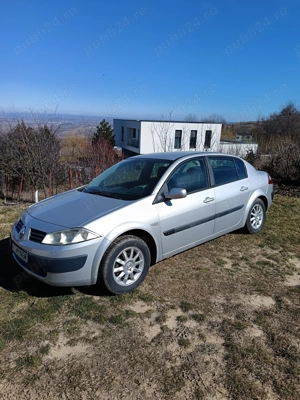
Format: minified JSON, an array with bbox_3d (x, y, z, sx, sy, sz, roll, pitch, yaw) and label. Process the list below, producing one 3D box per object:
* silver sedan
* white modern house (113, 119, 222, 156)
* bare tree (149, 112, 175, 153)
[{"bbox_3d":[0.297,-0.066,4.372,4.480,1.450,1.790,-12,17,-40],"label":"silver sedan"},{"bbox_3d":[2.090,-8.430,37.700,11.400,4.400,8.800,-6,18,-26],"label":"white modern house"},{"bbox_3d":[0.738,-3.766,17.638,1.600,3.400,1.600,3,16,2],"label":"bare tree"}]

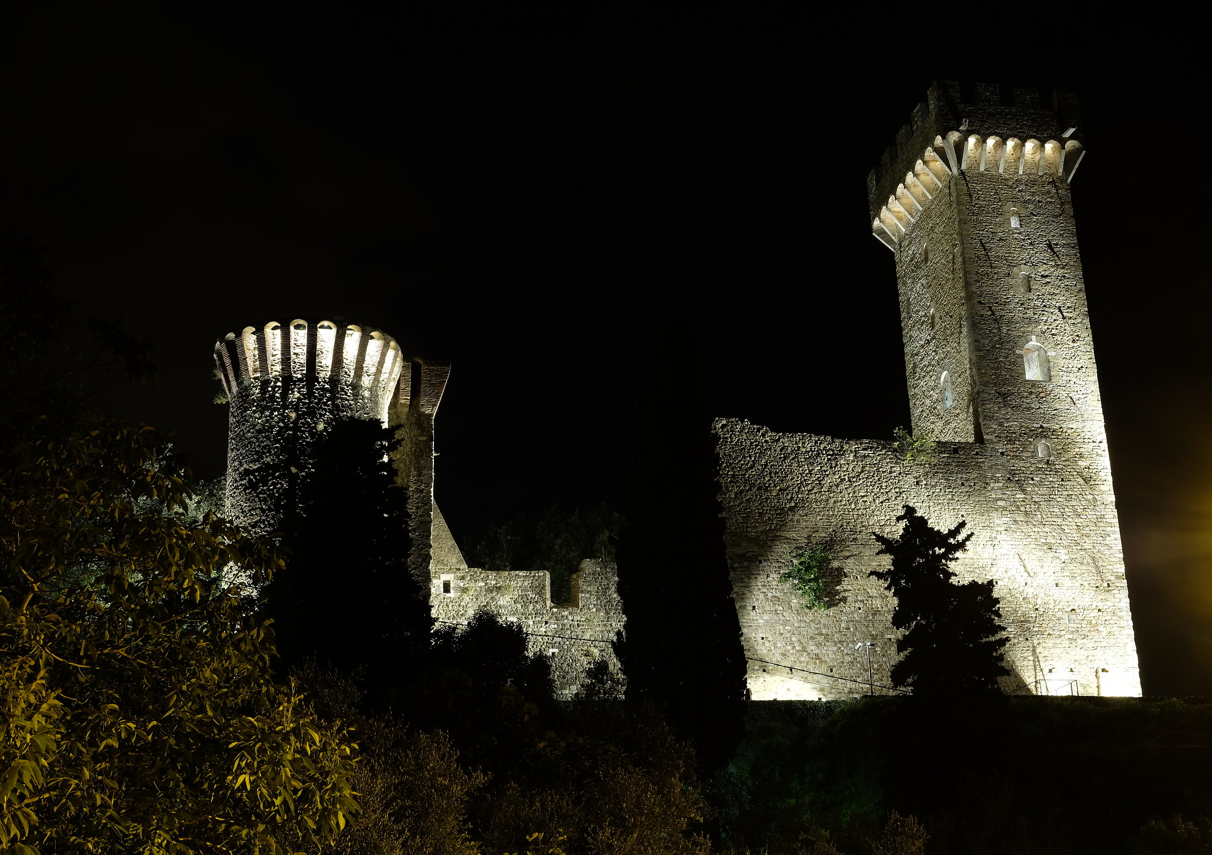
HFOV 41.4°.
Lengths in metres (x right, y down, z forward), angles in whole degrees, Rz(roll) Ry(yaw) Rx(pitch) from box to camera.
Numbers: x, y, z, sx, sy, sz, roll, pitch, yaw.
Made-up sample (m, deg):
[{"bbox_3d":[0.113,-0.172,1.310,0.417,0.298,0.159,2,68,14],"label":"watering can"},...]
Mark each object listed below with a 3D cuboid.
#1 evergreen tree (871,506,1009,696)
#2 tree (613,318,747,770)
[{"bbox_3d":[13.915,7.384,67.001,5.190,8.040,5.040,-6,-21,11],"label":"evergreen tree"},{"bbox_3d":[2.672,3.939,59.172,4.470,17.130,4.340,-2,-20,2],"label":"tree"}]

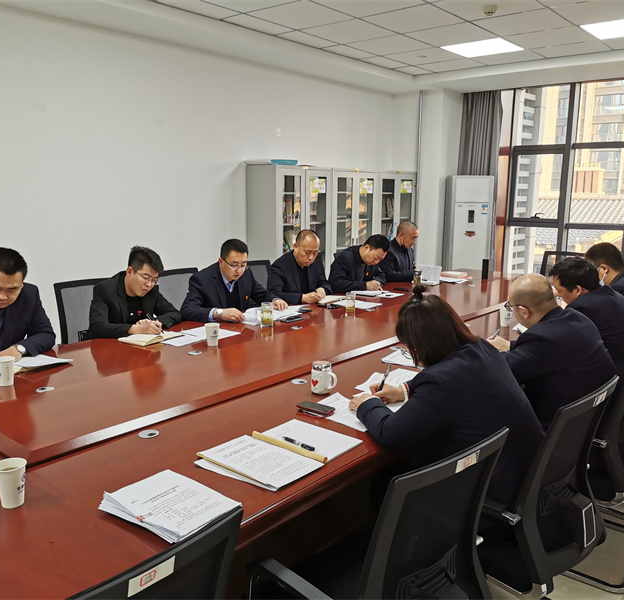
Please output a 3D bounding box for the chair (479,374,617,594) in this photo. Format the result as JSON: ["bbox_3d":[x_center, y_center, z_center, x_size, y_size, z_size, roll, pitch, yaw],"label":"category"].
[{"bbox_3d":[0.651,0.705,2.072,0.582,0.921,0.553,9,13,42],"label":"chair"}]

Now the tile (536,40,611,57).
[{"bbox_3d":[2.339,-2.260,5.623,0.600,0.020,0.456,9,13,39],"label":"tile"}]

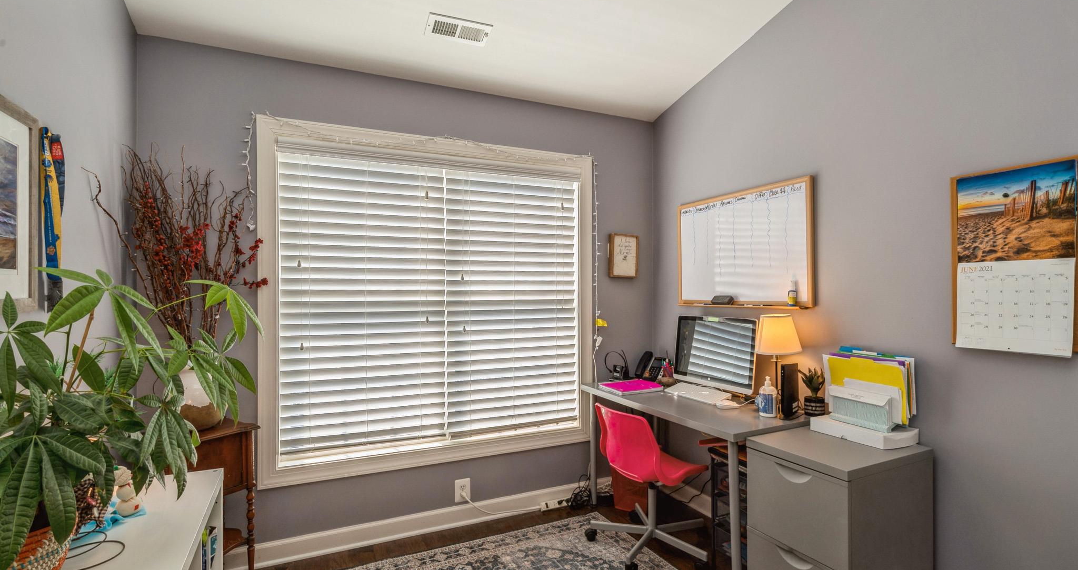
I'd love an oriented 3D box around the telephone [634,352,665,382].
[{"bbox_3d":[0.722,0.534,3.100,0.170,0.185,0.190,0,-1,-41],"label":"telephone"}]

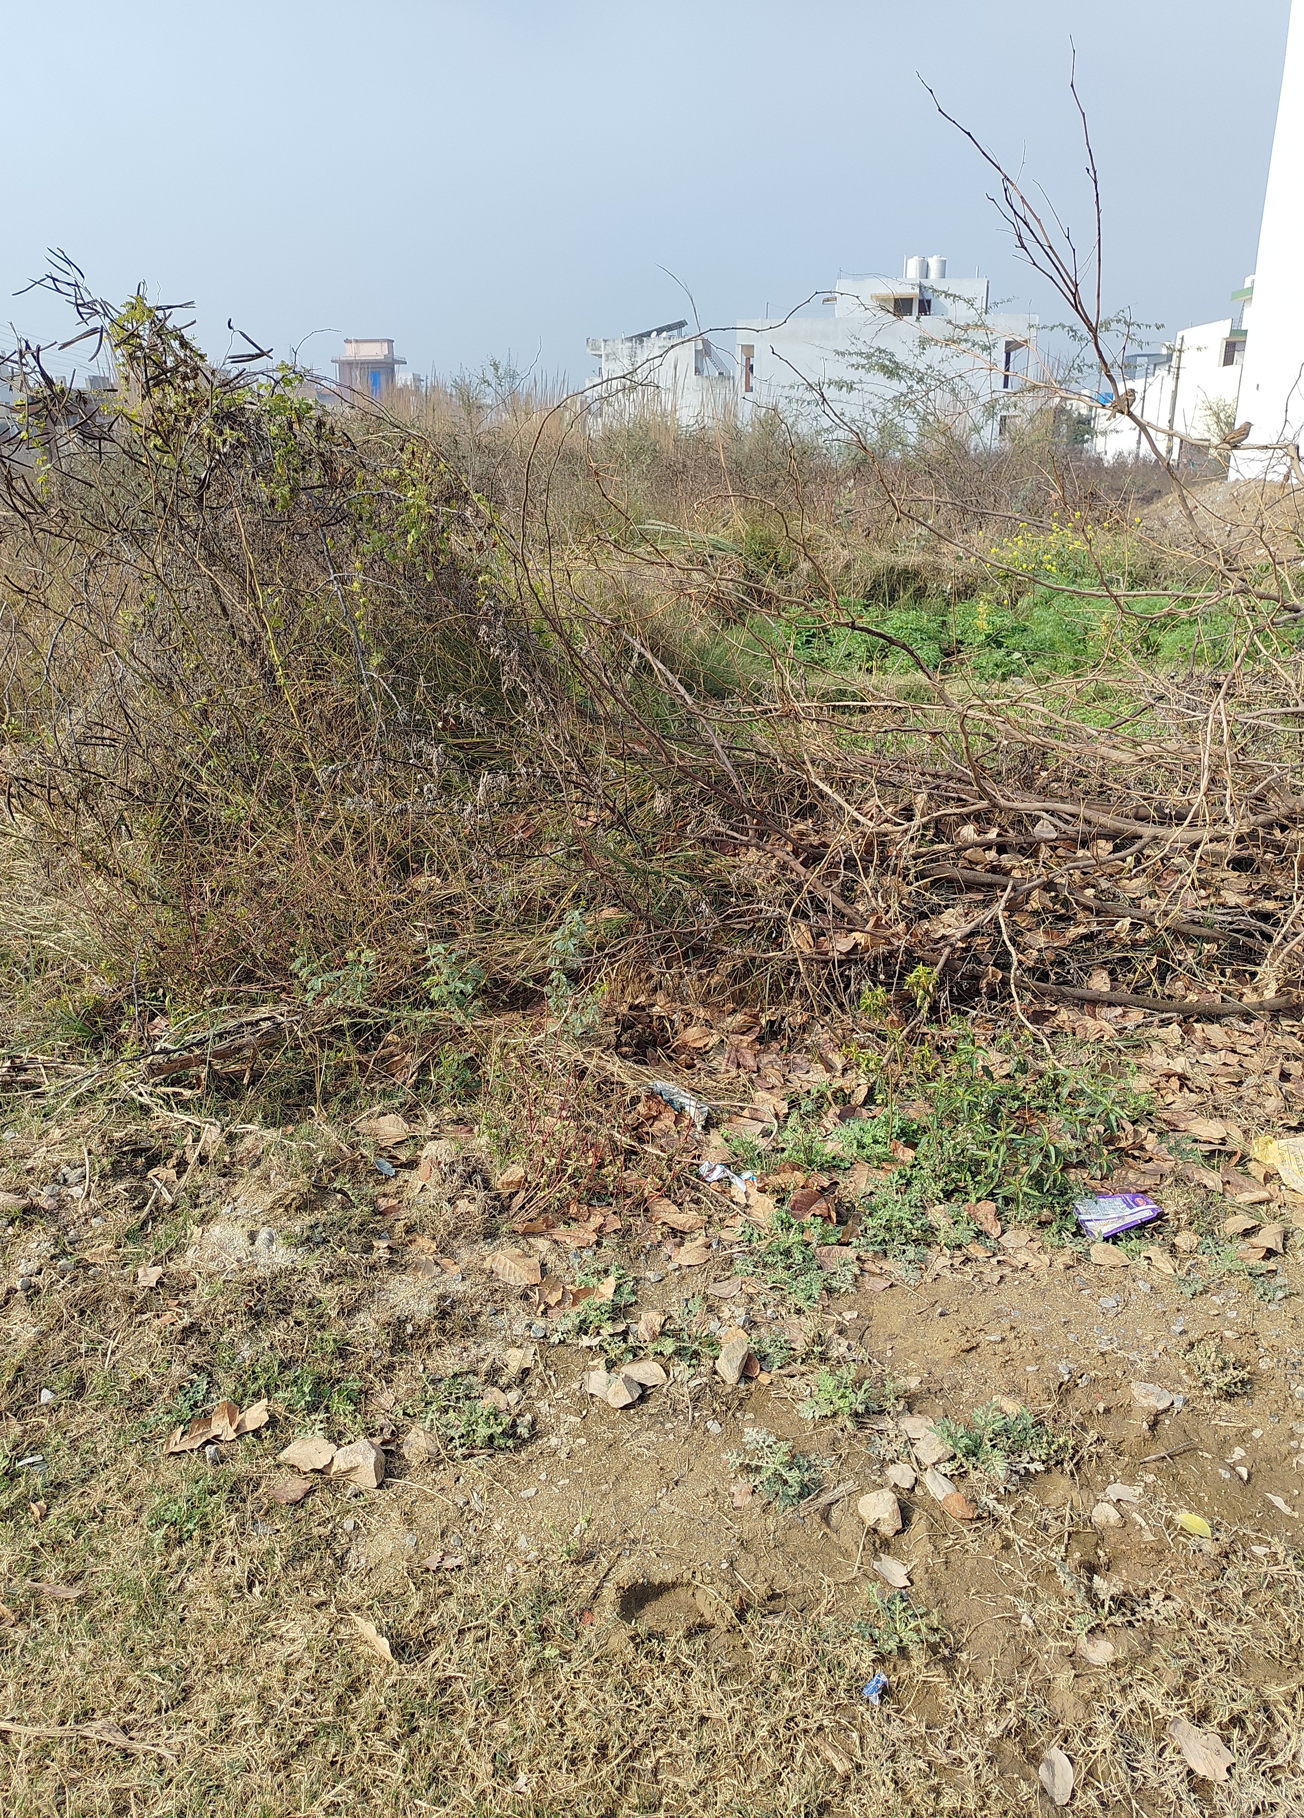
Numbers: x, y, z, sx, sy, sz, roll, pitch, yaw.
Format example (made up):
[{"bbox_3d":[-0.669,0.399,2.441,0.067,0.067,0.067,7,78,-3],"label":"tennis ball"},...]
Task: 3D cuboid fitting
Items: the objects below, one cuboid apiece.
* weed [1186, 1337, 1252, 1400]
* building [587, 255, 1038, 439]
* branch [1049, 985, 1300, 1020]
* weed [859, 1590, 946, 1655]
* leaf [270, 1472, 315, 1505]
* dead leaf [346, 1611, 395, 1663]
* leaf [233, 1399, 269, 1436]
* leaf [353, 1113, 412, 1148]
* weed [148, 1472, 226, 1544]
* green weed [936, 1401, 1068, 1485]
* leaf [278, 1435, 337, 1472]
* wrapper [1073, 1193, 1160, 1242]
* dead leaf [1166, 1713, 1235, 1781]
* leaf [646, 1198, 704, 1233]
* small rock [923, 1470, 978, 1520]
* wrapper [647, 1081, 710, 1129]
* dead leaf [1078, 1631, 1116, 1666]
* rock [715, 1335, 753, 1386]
[{"bbox_3d":[0.979,0.795,2.178,0.113,0.062,0.113,0,18,0],"label":"weed"},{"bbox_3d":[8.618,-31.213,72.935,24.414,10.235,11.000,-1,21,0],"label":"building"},{"bbox_3d":[1.525,0.273,3.708,0.750,0.064,0.119,0,18,0],"label":"branch"},{"bbox_3d":[0.331,0.941,1.666,0.120,0.055,0.090,-1,21,0],"label":"weed"},{"bbox_3d":[-0.550,0.885,1.928,0.068,0.015,0.054,-5,19,-14],"label":"leaf"},{"bbox_3d":[-0.376,0.967,1.673,0.100,0.025,0.032,18,28,41],"label":"dead leaf"},{"bbox_3d":[-0.651,0.825,2.042,0.058,0.040,0.055,-1,21,0],"label":"leaf"},{"bbox_3d":[-0.637,0.524,2.986,0.140,0.039,0.106,0,18,0],"label":"leaf"},{"bbox_3d":[-0.689,0.888,1.870,0.110,0.045,0.130,-1,21,0],"label":"weed"},{"bbox_3d":[0.547,0.835,1.974,0.190,0.081,0.136,0,18,0],"label":"green weed"},{"bbox_3d":[-0.543,0.856,1.982,0.092,0.020,0.070,-1,21,0],"label":"leaf"},{"bbox_3d":[0.934,0.620,2.530,0.180,0.030,0.115,-13,24,-29],"label":"wrapper"},{"bbox_3d":[0.666,1.022,1.537,0.047,0.020,0.083,-7,19,-22],"label":"dead leaf"},{"bbox_3d":[0.047,0.648,2.678,0.138,0.030,0.064,12,21,32],"label":"leaf"},{"bbox_3d":[0.443,0.870,1.879,0.052,0.035,0.100,-13,24,-29],"label":"small rock"},{"bbox_3d":[0.067,0.482,3.101,0.191,0.048,0.076,15,23,38],"label":"wrapper"},{"bbox_3d":[0.579,0.961,1.641,0.050,0.027,0.047,-1,21,0],"label":"dead leaf"},{"bbox_3d":[0.142,0.780,2.175,0.064,0.059,0.089,0,18,0],"label":"rock"}]

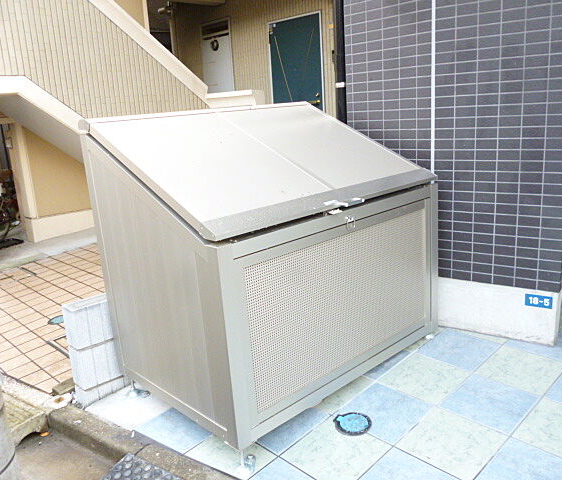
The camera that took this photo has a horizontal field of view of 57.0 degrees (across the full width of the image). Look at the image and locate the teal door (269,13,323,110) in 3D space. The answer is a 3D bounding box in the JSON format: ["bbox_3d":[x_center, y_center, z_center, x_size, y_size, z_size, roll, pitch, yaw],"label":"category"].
[{"bbox_3d":[0.218,-1.612,6.192,0.050,1.930,0.830,-15,17,-41],"label":"teal door"}]

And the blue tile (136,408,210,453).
[{"bbox_3d":[-0.412,0.800,2.181,0.290,0.015,0.300,-22,22,-39],"label":"blue tile"}]

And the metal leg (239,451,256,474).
[{"bbox_3d":[-0.118,0.805,1.906,0.050,0.070,0.055,-15,17,-41],"label":"metal leg"}]

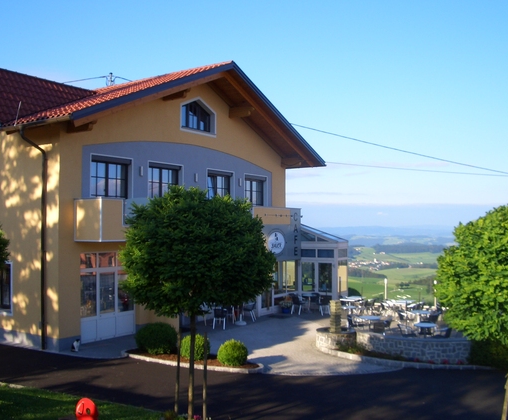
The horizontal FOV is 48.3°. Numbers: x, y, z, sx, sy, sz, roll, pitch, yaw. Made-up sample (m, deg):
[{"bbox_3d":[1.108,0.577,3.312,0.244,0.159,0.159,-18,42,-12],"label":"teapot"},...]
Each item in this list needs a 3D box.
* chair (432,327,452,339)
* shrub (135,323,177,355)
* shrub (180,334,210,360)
[{"bbox_3d":[5.622,3.852,16.841,0.580,0.840,0.560,0,-2,13],"label":"chair"},{"bbox_3d":[-2.955,3.839,17.090,1.276,0.882,1.238,0,-2,0],"label":"shrub"},{"bbox_3d":[-1.672,3.911,16.220,0.860,0.684,0.834,0,-2,0],"label":"shrub"}]

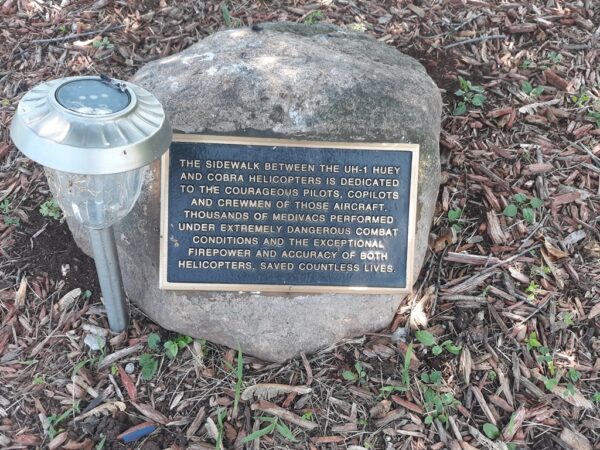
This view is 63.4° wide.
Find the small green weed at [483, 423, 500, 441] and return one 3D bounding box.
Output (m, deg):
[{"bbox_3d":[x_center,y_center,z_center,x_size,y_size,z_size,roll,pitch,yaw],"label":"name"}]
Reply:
[{"bbox_3d":[0.200,0.216,0.507,0.018,0.007,0.017,6,45,0],"label":"small green weed"}]

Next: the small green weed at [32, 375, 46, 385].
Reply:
[{"bbox_3d":[-0.275,0.163,0.513,0.014,0.006,0.008,6,45,0],"label":"small green weed"}]

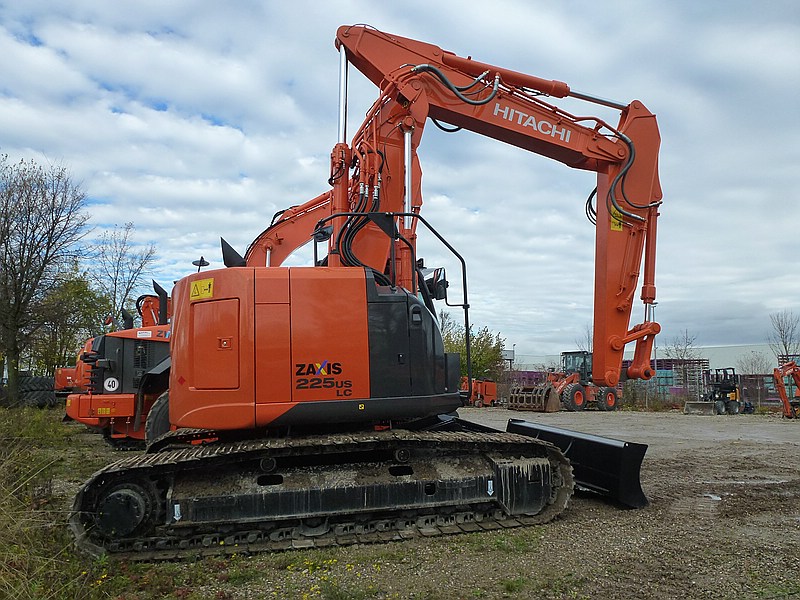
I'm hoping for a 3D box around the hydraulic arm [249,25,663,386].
[{"bbox_3d":[1.304,-1.117,7.202,4.530,4.600,0.900,-1,-8,-11],"label":"hydraulic arm"}]

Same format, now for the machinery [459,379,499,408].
[{"bbox_3d":[4.586,5.354,32.000,2.000,1.650,1.200,6,-10,-41],"label":"machinery"}]

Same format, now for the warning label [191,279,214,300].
[{"bbox_3d":[-1.879,-0.100,5.269,0.320,0.175,0.010,-7,-13,34],"label":"warning label"}]

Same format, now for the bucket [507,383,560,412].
[{"bbox_3d":[6.828,4.967,28.200,1.120,1.400,2.450,5,-9,-37],"label":"bucket"}]

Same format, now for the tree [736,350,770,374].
[{"bbox_3d":[29.315,6.261,46.000,2.400,4.100,2.400,-5,-9,33],"label":"tree"}]

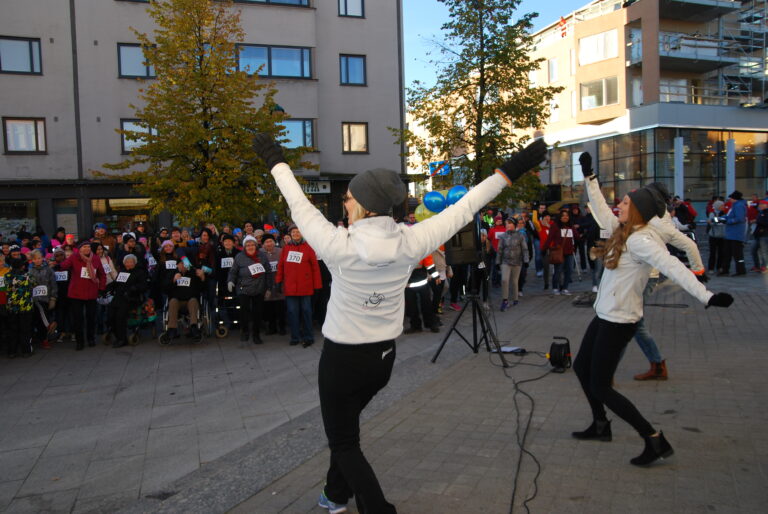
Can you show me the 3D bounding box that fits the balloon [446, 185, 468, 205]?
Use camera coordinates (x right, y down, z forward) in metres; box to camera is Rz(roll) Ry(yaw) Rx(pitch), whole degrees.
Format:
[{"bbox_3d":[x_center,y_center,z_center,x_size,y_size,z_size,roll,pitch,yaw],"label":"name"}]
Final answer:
[{"bbox_3d":[0.822,-0.682,6.450,0.245,0.260,0.245,-2,3,0],"label":"balloon"}]

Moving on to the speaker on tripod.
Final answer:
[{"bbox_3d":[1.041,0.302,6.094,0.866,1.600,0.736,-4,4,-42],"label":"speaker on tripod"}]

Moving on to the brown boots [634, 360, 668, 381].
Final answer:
[{"bbox_3d":[2.382,1.004,5.136,0.285,0.165,0.100,-1,3,10],"label":"brown boots"}]

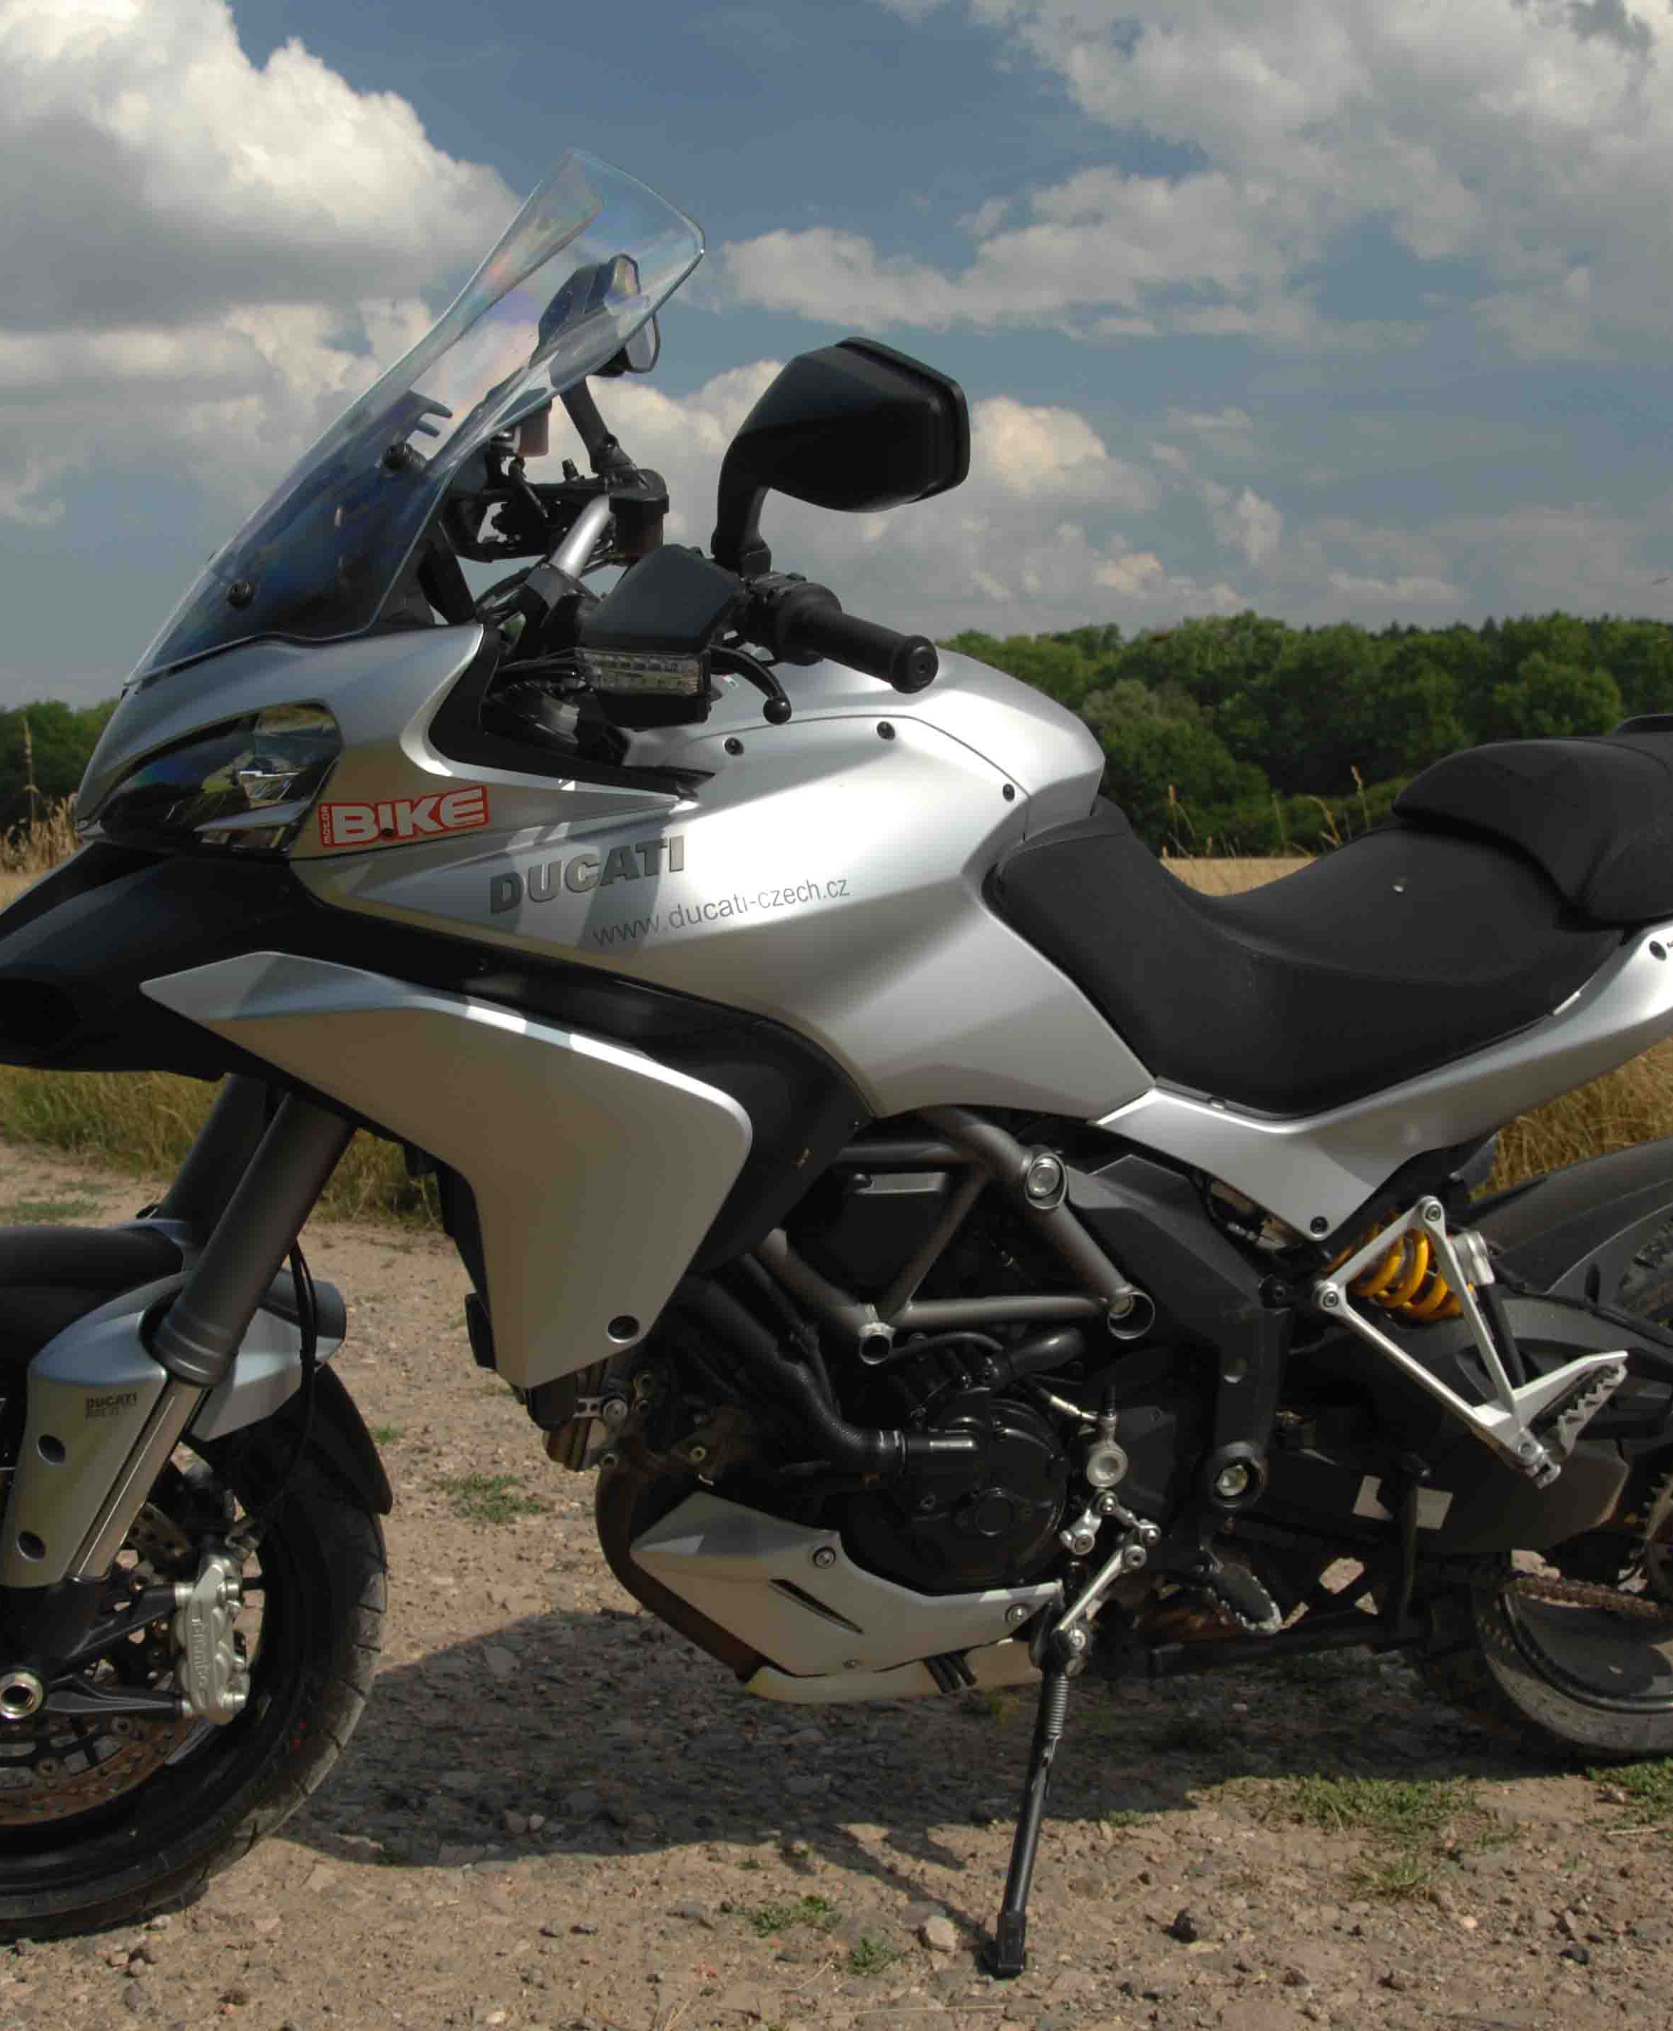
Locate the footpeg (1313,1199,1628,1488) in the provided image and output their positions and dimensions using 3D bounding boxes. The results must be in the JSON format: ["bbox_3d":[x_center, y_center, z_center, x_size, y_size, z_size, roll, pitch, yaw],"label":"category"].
[{"bbox_3d":[0.525,0.271,2.327,0.240,0.220,0.110,-1,20,-18],"label":"footpeg"}]

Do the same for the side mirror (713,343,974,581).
[{"bbox_3d":[-0.001,-0.340,1.723,0.115,0.150,0.200,2,20,-11],"label":"side mirror"}]

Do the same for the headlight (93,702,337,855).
[{"bbox_3d":[-0.435,-0.166,1.953,0.175,0.110,0.155,-1,20,-18],"label":"headlight"}]

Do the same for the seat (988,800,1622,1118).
[{"bbox_3d":[0.347,-0.074,2.383,0.540,0.220,0.330,-1,20,-18],"label":"seat"}]

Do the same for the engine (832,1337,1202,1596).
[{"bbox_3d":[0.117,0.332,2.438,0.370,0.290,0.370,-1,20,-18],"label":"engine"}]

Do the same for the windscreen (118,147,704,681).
[{"bbox_3d":[-0.327,-0.414,2.030,0.125,0.490,0.370,41,3,-27],"label":"windscreen"}]

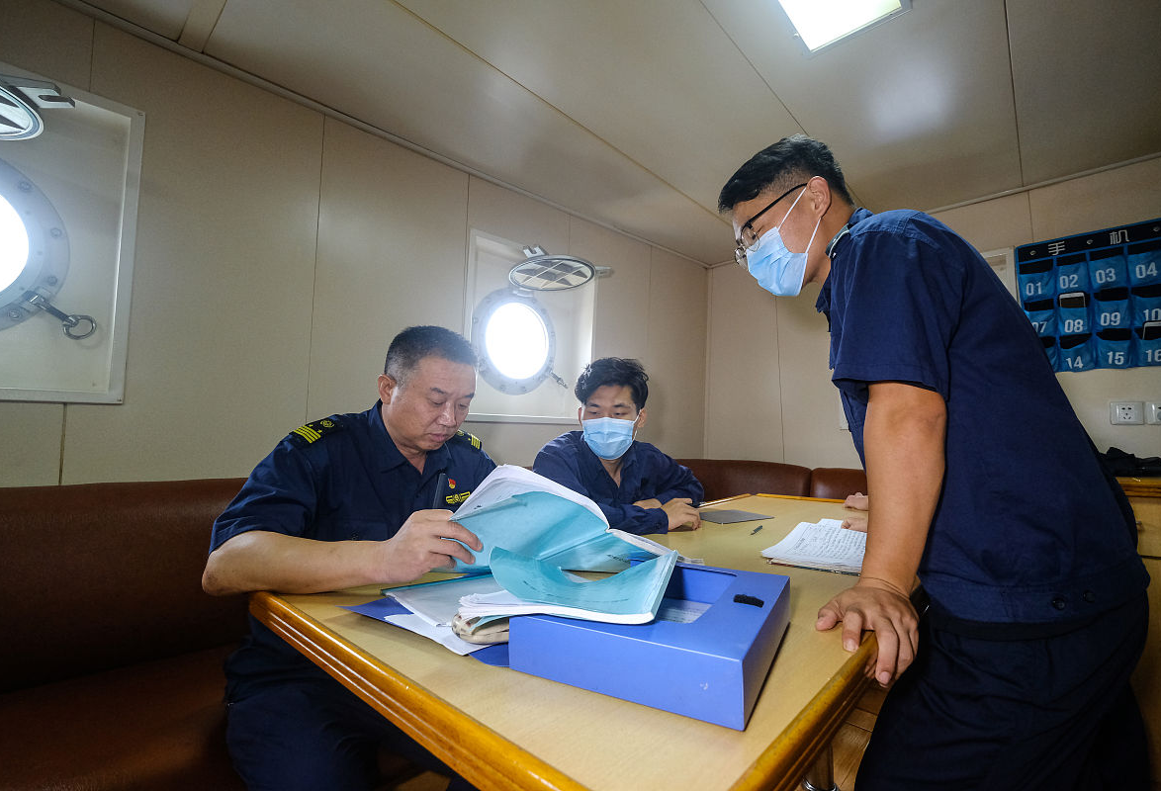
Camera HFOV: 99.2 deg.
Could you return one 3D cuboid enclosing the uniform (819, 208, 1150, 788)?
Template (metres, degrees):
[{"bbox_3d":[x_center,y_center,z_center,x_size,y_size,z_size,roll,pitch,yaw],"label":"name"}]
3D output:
[{"bbox_3d":[0.622,0.349,0.764,0.410,1.180,0.480,-5,-6,43],"label":"uniform"}]

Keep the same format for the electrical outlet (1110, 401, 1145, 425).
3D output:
[{"bbox_3d":[2.102,0.071,1.901,0.086,0.086,0.012,-5,-6,43],"label":"electrical outlet"}]

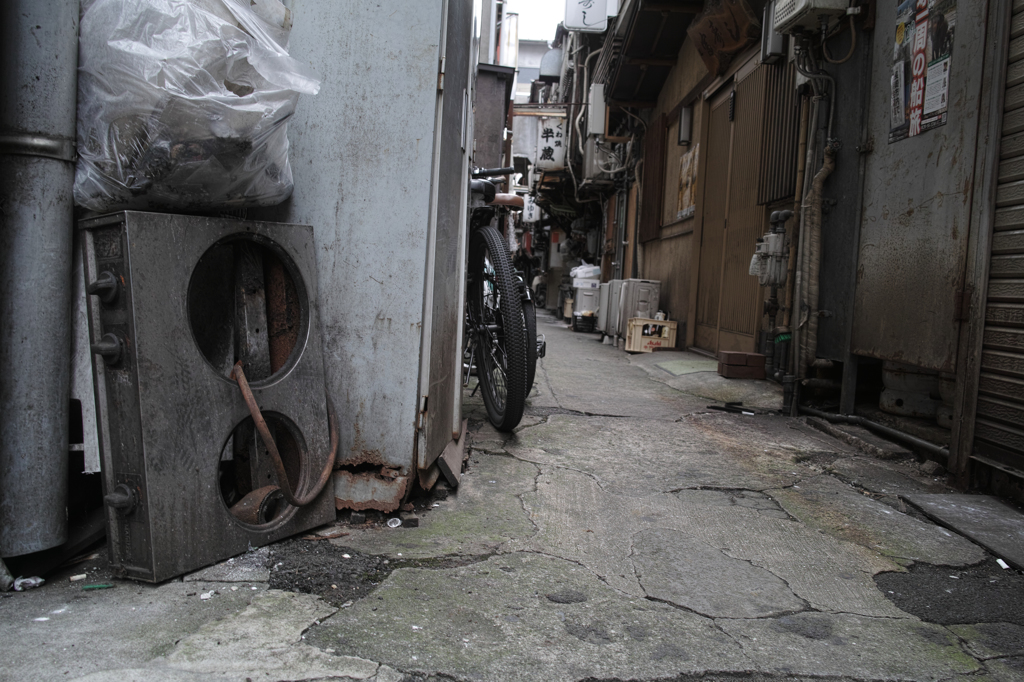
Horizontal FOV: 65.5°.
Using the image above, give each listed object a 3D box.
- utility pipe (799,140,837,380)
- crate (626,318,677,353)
[{"bbox_3d":[1.421,-0.381,3.753,0.110,1.114,0.100,3,4,-1],"label":"utility pipe"},{"bbox_3d":[1.242,-0.051,7.112,0.385,0.288,0.325,3,4,-1],"label":"crate"}]

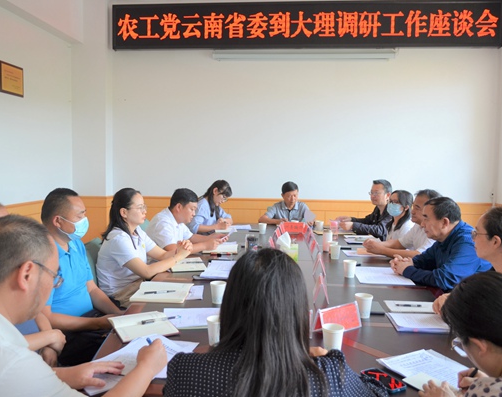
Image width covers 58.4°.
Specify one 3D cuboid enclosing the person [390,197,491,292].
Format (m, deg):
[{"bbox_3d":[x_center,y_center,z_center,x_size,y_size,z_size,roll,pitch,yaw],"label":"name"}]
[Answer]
[{"bbox_3d":[1.051,0.595,2.499,0.620,1.205,0.540,1,4,3],"label":"person"}]

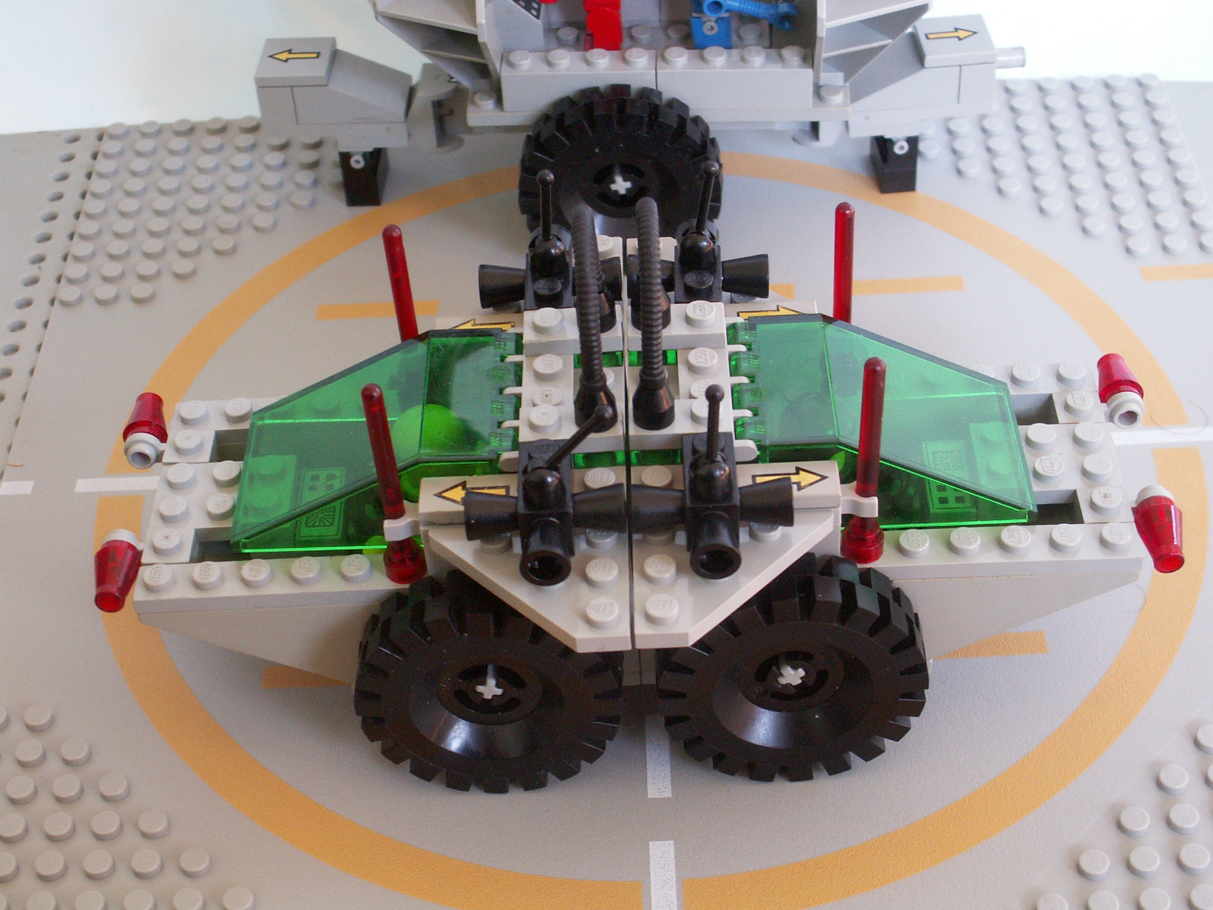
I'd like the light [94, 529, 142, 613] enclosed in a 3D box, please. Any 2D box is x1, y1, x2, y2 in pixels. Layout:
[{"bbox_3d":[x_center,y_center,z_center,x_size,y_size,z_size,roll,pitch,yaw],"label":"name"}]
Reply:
[{"bbox_3d":[-0.081,0.019,0.323,0.008,0.008,0.013,-3,43,1],"label":"light"}]

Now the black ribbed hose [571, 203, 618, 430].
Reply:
[{"bbox_3d":[-0.003,-0.024,0.307,0.007,0.030,0.031,-3,43,1],"label":"black ribbed hose"}]

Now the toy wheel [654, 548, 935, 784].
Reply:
[{"bbox_3d":[0.029,0.034,0.314,0.043,0.043,0.013,-2,42,2],"label":"toy wheel"}]

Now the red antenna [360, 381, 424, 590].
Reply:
[{"bbox_3d":[-0.033,0.004,0.303,0.007,0.038,0.007,-3,42,2],"label":"red antenna"}]

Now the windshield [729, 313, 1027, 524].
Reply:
[{"bbox_3d":[0.045,-0.006,0.323,0.048,0.019,0.032,-2,42,2],"label":"windshield"}]

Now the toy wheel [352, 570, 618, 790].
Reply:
[{"bbox_3d":[-0.018,0.036,0.317,0.043,0.043,0.013,-3,43,1],"label":"toy wheel"}]

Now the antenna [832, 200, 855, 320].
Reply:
[{"bbox_3d":[0.040,-0.026,0.332,0.007,0.039,0.007,-3,42,2],"label":"antenna"}]

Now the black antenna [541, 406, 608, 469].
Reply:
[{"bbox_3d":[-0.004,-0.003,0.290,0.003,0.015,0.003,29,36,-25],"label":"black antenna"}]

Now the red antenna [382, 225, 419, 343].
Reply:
[{"bbox_3d":[-0.034,-0.023,0.335,0.007,0.038,0.007,-3,43,1],"label":"red antenna"}]

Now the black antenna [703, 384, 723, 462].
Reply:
[{"bbox_3d":[0.016,-0.004,0.296,0.003,0.015,0.003,-1,42,1],"label":"black antenna"}]

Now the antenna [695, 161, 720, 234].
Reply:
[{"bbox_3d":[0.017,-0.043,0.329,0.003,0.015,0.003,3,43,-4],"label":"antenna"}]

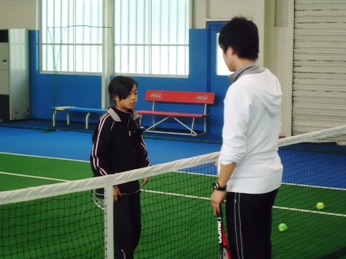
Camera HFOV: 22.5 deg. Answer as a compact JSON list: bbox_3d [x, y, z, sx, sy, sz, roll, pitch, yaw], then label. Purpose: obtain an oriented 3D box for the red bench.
[{"bbox_3d":[-0.010,-0.315,15.435,1.550,0.730,0.510,5,7,37],"label":"red bench"}]

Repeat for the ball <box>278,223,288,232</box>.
[{"bbox_3d":[0.914,0.812,7.213,0.067,0.067,0.067,0,5,0],"label":"ball"}]

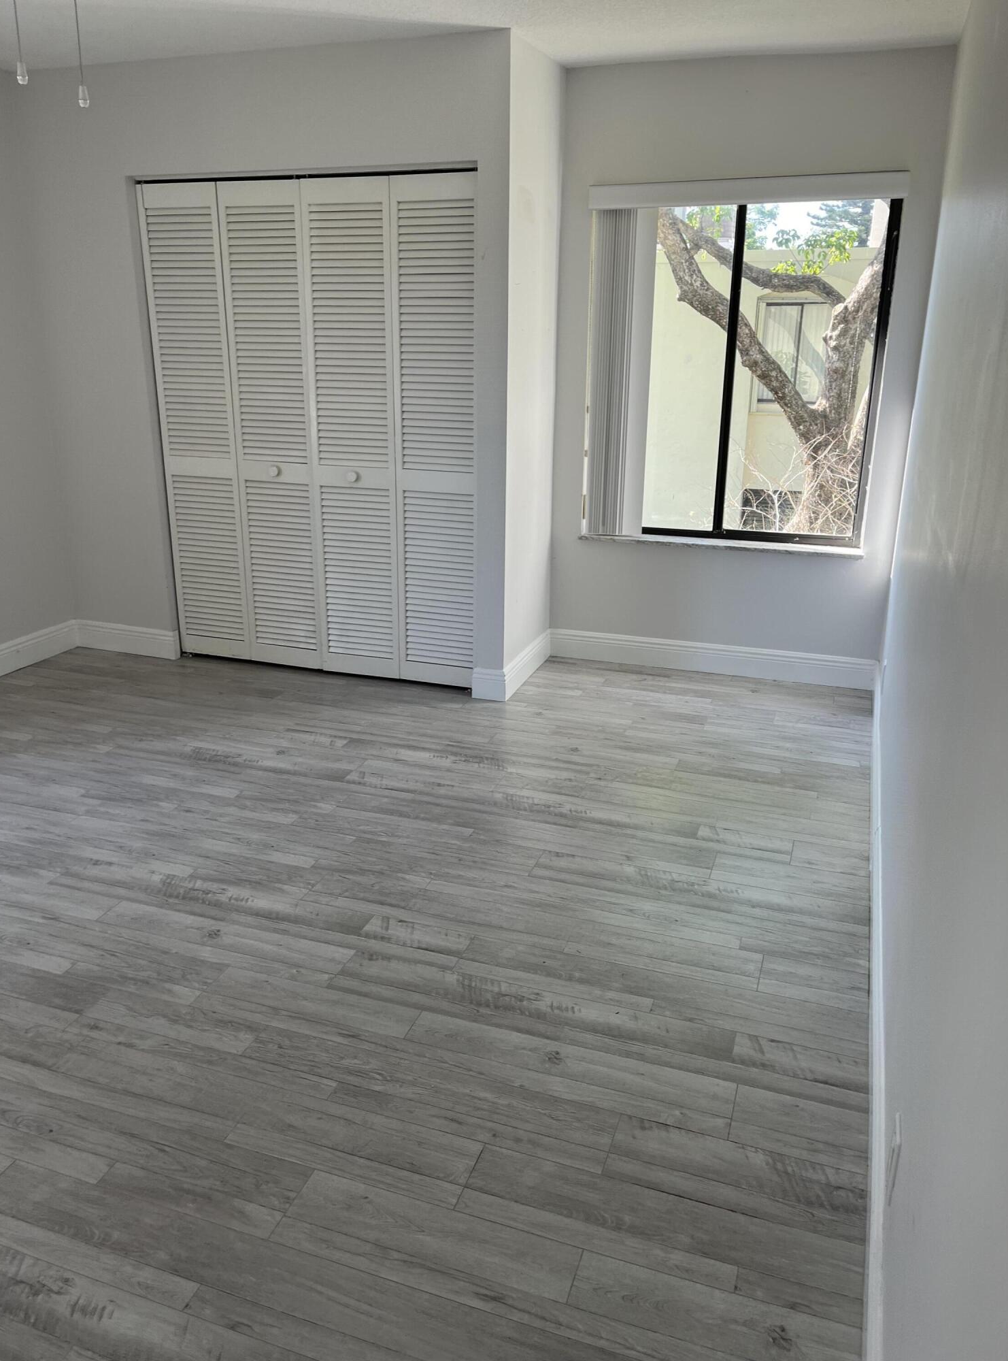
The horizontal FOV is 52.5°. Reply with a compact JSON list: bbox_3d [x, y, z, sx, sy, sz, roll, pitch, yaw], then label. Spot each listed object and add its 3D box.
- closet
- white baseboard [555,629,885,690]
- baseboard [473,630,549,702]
[{"bbox_3d":[-0.805,-1.000,4.281,1.496,1.990,0.055,7,19,18],"label":"closet"},{"bbox_3d":[0.915,-0.099,4.642,1.477,0.134,0.018,7,19,18],"label":"white baseboard"},{"bbox_3d":[0.050,-0.088,4.579,0.155,0.134,0.699,7,19,18],"label":"baseboard"}]

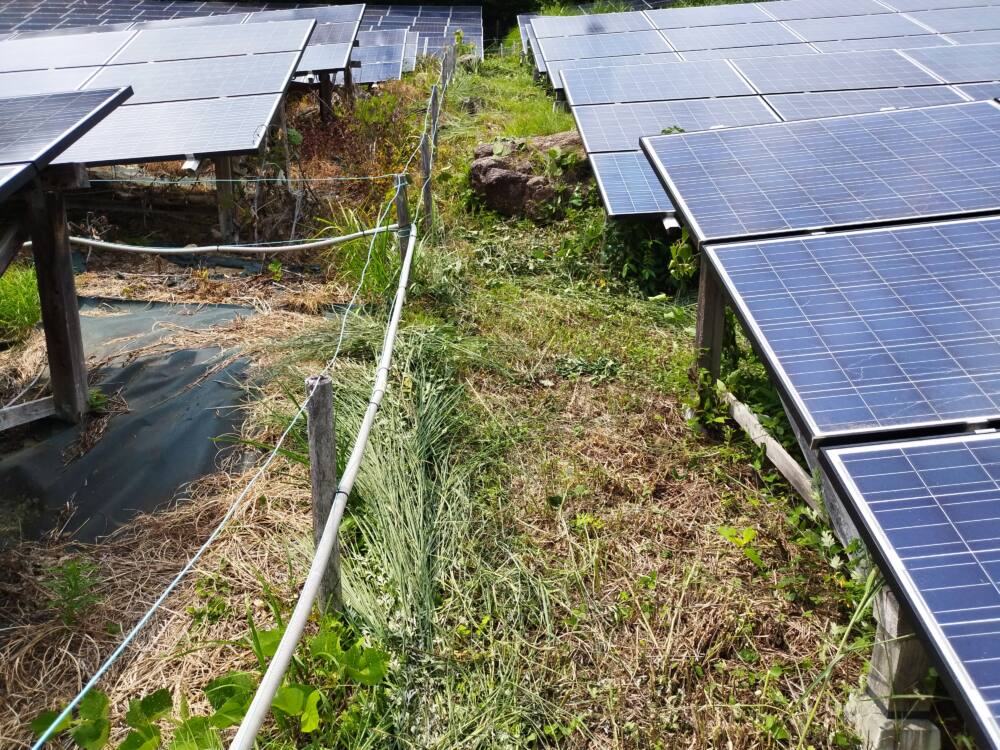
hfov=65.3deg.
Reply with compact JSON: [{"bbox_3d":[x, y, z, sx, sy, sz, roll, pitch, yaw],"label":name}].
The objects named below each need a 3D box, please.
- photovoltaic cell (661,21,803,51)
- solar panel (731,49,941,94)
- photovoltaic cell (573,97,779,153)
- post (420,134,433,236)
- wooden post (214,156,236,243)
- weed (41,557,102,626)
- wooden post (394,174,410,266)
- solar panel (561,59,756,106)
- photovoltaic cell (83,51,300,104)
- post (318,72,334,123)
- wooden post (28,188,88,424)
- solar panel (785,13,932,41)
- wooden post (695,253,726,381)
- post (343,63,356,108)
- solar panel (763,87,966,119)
[{"bbox_3d":[3.021,-4.426,10.244,1.650,0.042,0.990,-5,39,-1],"label":"photovoltaic cell"},{"bbox_3d":[3.103,-2.817,7.287,1.650,0.042,0.990,-4,39,-1],"label":"solar panel"},{"bbox_3d":[1.488,-2.070,6.471,1.650,0.042,0.990,-4,39,-1],"label":"photovoltaic cell"},{"bbox_3d":[-0.520,-1.375,5.600,0.062,0.720,0.062,-2,10,-2],"label":"post"},{"bbox_3d":[-1.911,-1.261,5.420,0.100,0.660,0.100,-2,12,-1],"label":"wooden post"},{"bbox_3d":[-1.060,0.530,1.930,0.130,0.140,0.120,-2,10,-2],"label":"weed"},{"bbox_3d":[-0.631,-1.020,5.070,0.062,0.600,0.062,-2,10,-2],"label":"wooden post"},{"bbox_3d":[1.436,-2.709,7.265,1.650,0.042,0.990,-4,39,-1],"label":"solar panel"},{"bbox_3d":[-2.470,-2.355,6.250,1.650,0.045,0.990,-4,39,-1],"label":"photovoltaic cell"},{"bbox_3d":[-2.100,-3.390,9.450,0.095,0.660,0.095,-2,10,-2],"label":"post"},{"bbox_3d":[-1.680,-0.260,2.970,0.088,0.900,0.088,-2,10,-2],"label":"wooden post"},{"bbox_3d":[4.685,-4.562,10.286,1.650,0.042,0.990,-5,39,-1],"label":"solar panel"},{"bbox_3d":[0.865,-0.240,3.220,0.088,0.720,0.088,-2,10,-2],"label":"wooden post"},{"bbox_3d":[-1.995,-3.950,10.250,0.090,0.800,0.090,-2,10,-2],"label":"post"},{"bbox_3d":[3.155,-2.178,6.493,1.650,0.042,0.990,-4,39,-1],"label":"solar panel"}]

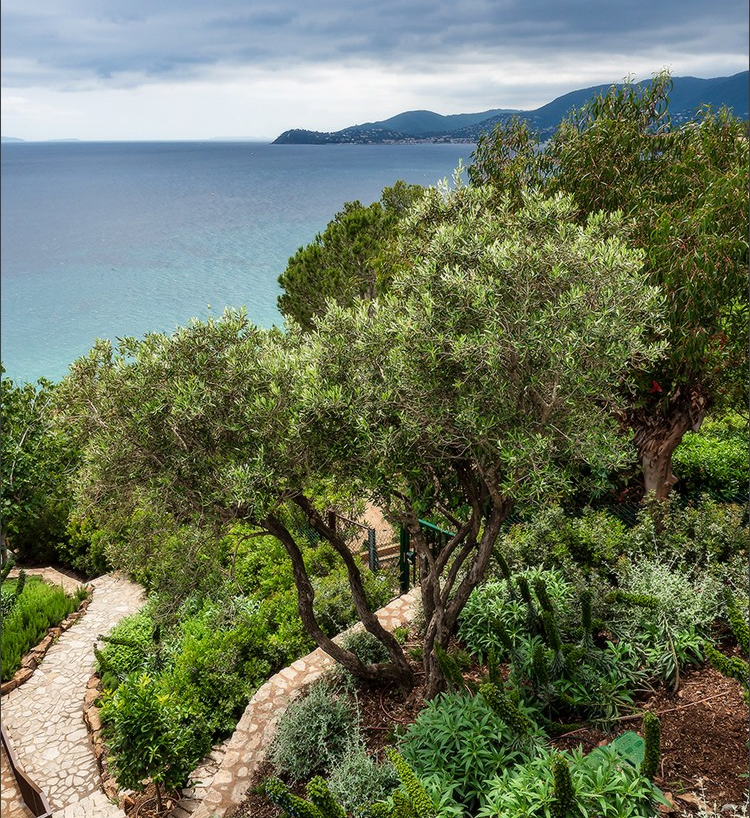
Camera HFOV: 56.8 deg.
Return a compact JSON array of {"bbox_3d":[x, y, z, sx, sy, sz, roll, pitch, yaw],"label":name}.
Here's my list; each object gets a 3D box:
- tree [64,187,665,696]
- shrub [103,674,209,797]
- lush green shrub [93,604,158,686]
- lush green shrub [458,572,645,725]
[{"bbox_3d":[-0.080,0.630,6.300,5.200,4.950,4.200,0,21,0],"label":"tree"},{"bbox_3d":[-2.050,3.170,6.500,0.980,1.470,0.980,0,21,0],"label":"shrub"},{"bbox_3d":[-3.080,2.920,8.570,0.850,0.800,0.950,0,21,0],"label":"lush green shrub"},{"bbox_3d":[1.680,2.235,6.644,1.700,1.050,1.400,0,21,0],"label":"lush green shrub"}]

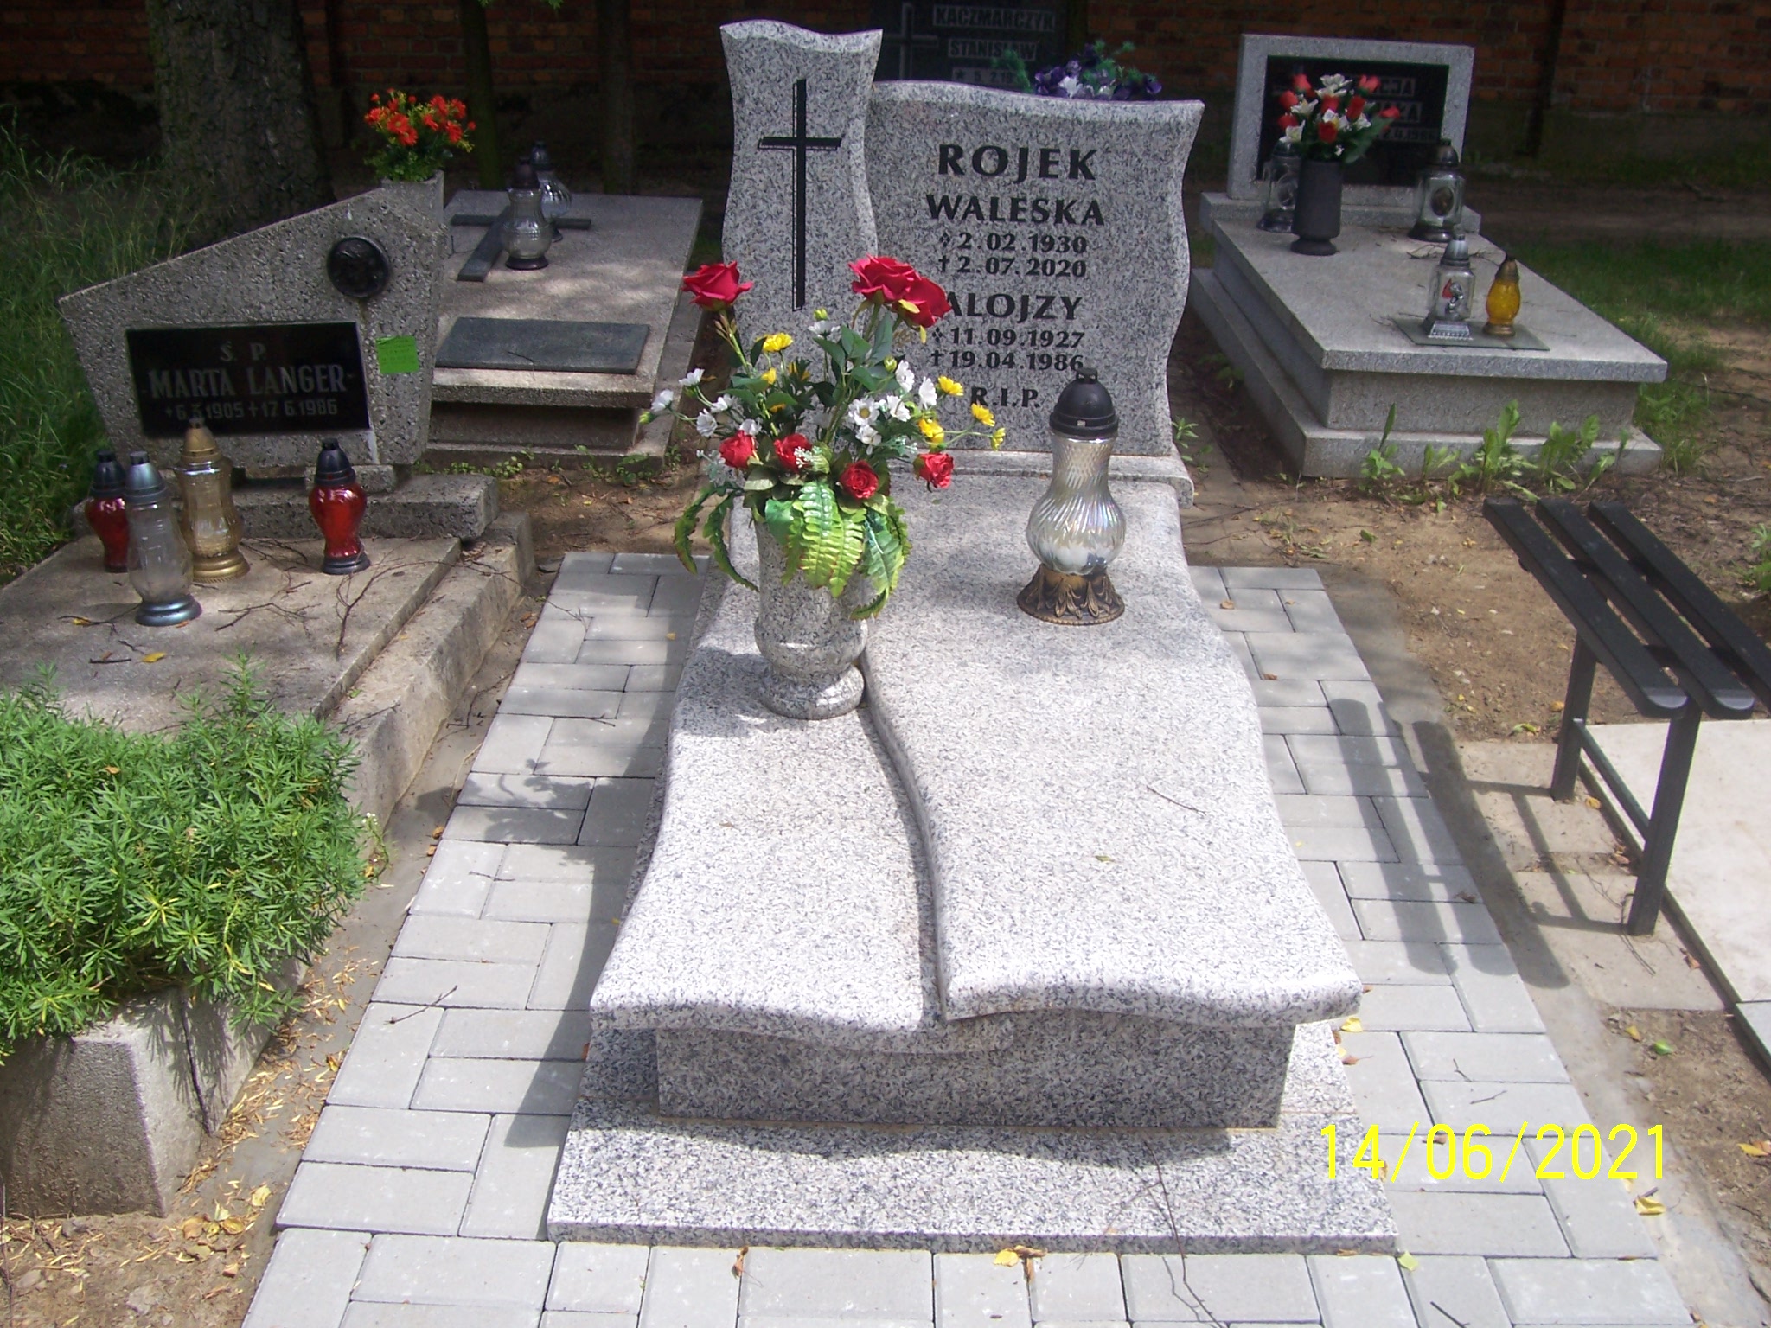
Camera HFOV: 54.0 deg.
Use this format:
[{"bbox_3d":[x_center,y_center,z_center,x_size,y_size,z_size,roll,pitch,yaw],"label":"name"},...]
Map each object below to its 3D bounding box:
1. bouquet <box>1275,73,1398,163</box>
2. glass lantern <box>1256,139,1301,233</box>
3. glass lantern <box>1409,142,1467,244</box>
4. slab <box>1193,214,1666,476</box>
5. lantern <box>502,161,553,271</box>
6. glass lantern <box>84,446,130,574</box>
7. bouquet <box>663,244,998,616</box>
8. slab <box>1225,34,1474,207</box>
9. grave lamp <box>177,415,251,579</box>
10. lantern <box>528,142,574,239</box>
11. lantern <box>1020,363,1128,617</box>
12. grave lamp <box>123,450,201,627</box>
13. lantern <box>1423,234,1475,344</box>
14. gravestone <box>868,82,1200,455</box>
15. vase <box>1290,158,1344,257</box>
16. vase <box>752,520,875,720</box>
[{"bbox_3d":[1.232,-1.500,4.783,0.345,0.250,0.280,1,26,-1],"label":"bouquet"},{"bbox_3d":[1.171,-1.386,5.009,0.160,0.265,0.150,5,28,6],"label":"glass lantern"},{"bbox_3d":[1.640,-1.413,5.174,0.140,0.295,0.130,7,26,10],"label":"glass lantern"},{"bbox_3d":[1.408,-0.898,4.736,0.865,0.305,1.540,1,26,-1],"label":"slab"},{"bbox_3d":[-1.006,-1.267,4.901,0.145,0.295,0.145,1,26,-1],"label":"lantern"},{"bbox_3d":[-1.352,-0.275,3.042,0.102,0.232,0.102,1,26,-1],"label":"glass lantern"},{"bbox_3d":[-0.070,-0.304,2.297,0.475,0.460,0.380,1,26,-1],"label":"bouquet"},{"bbox_3d":[1.377,-1.603,5.133,0.675,0.455,0.075,3,24,2],"label":"slab"},{"bbox_3d":[-1.160,-0.289,3.004,0.113,0.292,0.113,1,26,-1],"label":"grave lamp"},{"bbox_3d":[-1.030,-1.443,5.284,0.155,0.285,0.155,1,26,-1],"label":"lantern"},{"bbox_3d":[0.306,-0.281,2.760,0.177,0.405,0.177,2,27,0],"label":"lantern"},{"bbox_3d":[-1.219,-0.218,2.912,0.112,0.290,0.112,2,27,0],"label":"grave lamp"},{"bbox_3d":[1.338,-0.894,4.099,0.100,0.235,0.105,3,28,3],"label":"lantern"},{"bbox_3d":[0.261,-0.723,3.247,0.605,0.667,0.085,2,27,0],"label":"gravestone"},{"bbox_3d":[1.204,-1.267,4.805,0.137,0.245,0.137,2,27,0],"label":"vase"},{"bbox_3d":[-0.105,-0.085,2.541,0.172,0.290,0.172,2,27,0],"label":"vase"}]

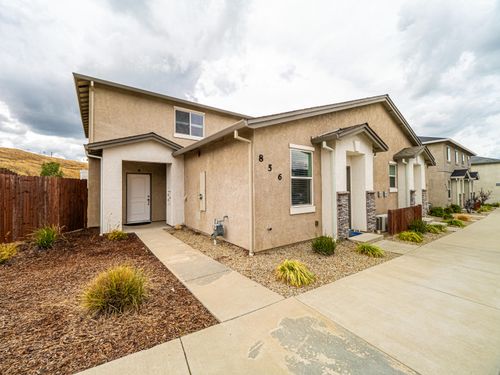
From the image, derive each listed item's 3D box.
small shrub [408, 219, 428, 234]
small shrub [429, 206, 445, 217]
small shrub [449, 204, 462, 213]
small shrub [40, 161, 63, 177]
[{"bbox_3d":[5.630,1.280,6.750,0.580,0.470,0.560,-1,-1,40],"label":"small shrub"},{"bbox_3d":[9.900,1.290,10.700,0.680,0.500,0.660,-1,-1,43],"label":"small shrub"},{"bbox_3d":[12.750,1.310,12.550,0.680,0.520,0.680,0,-1,-45],"label":"small shrub"},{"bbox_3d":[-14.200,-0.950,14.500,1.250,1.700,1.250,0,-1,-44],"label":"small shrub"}]

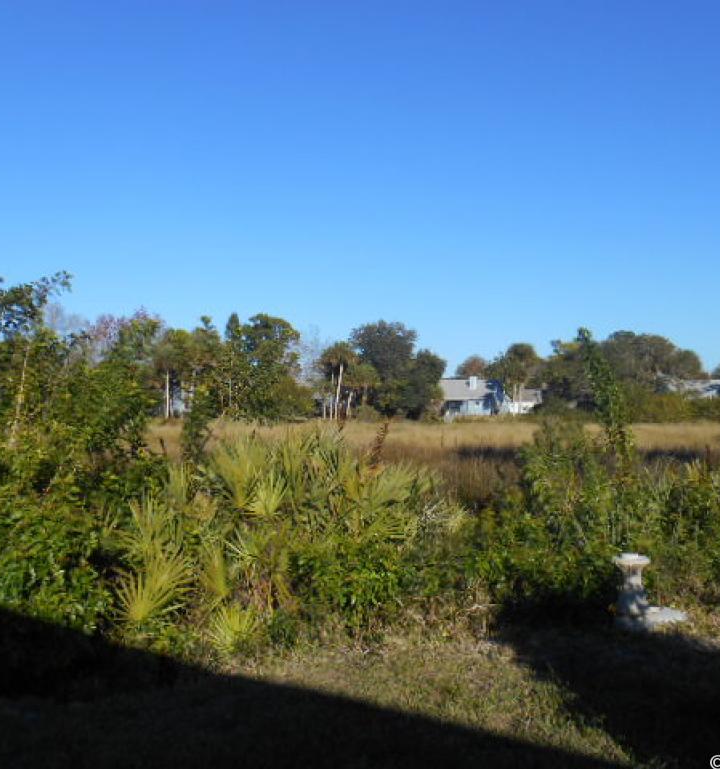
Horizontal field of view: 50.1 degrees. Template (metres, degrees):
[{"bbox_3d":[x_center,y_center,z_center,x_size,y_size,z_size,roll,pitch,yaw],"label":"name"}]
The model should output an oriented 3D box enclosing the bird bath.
[{"bbox_3d":[2.160,1.540,5.750,0.520,0.500,0.470,-1,-2,20],"label":"bird bath"}]

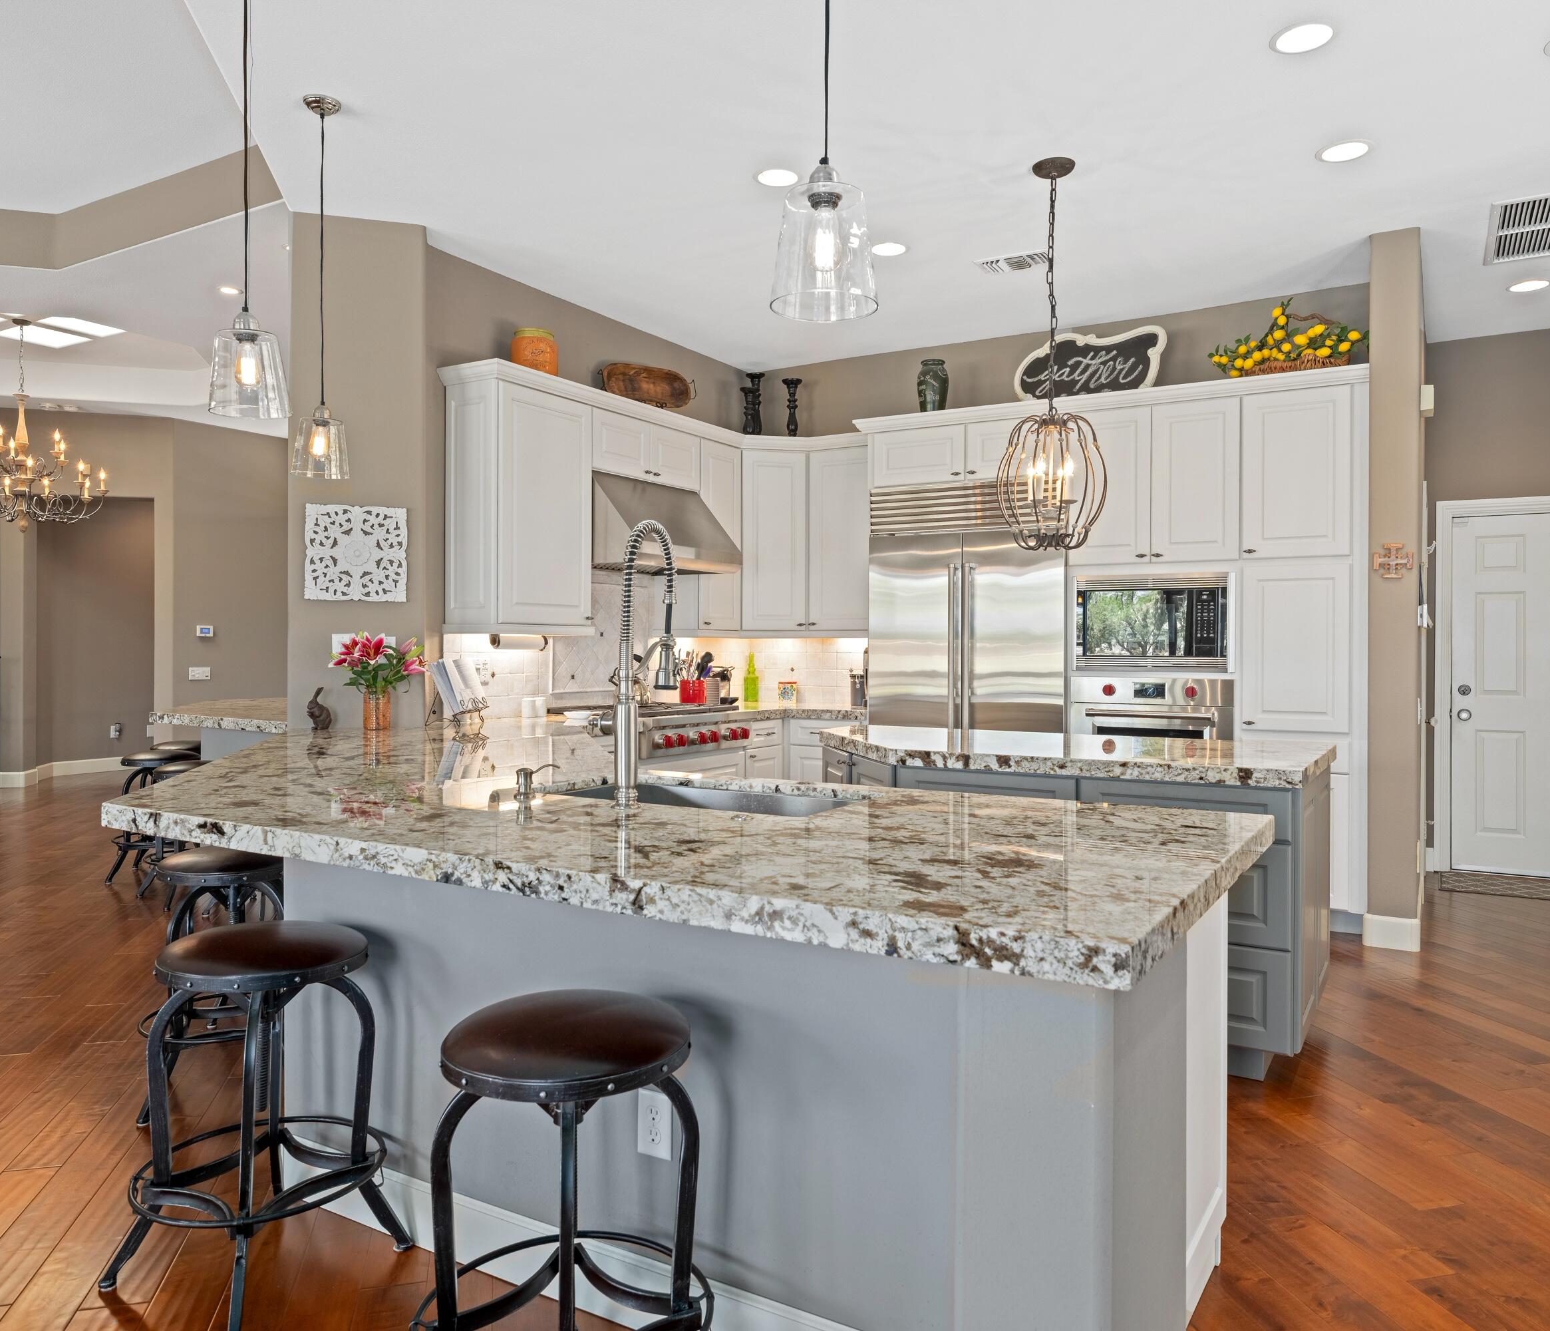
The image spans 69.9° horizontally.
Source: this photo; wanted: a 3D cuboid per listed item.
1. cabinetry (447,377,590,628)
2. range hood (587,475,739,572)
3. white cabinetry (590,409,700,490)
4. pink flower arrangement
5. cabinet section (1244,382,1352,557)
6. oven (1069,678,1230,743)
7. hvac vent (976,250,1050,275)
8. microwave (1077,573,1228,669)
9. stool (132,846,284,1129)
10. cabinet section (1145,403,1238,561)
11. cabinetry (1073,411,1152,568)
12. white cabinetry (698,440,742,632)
[{"bbox_3d":[-1.171,-0.692,5.113,0.340,1.075,0.620,1,1,31],"label":"cabinetry"},{"bbox_3d":[-0.687,-0.740,5.787,0.630,0.440,0.930,1,1,31],"label":"range hood"},{"bbox_3d":[-0.784,-1.112,5.868,0.320,0.310,0.915,0,1,31],"label":"white cabinetry"},{"bbox_3d":[-1.653,-0.003,4.620,0.400,0.265,0.330,0,0,-14],"label":"pink flower arrangement"},{"bbox_3d":[2.492,-0.861,5.226,0.447,0.740,0.560,1,1,30],"label":"cabinet section"},{"bbox_3d":[1.950,0.421,5.579,0.757,0.715,0.600,0,1,31],"label":"oven"},{"bbox_3d":[1.126,-1.856,5.125,0.365,0.025,0.225,0,1,31],"label":"hvac vent"},{"bbox_3d":[1.900,-0.205,5.502,0.720,0.475,0.420,1,1,31],"label":"microwave"},{"bbox_3d":[-1.548,0.884,3.179,0.480,0.660,0.480,0,1,-14],"label":"stool"},{"bbox_3d":[2.121,-0.863,5.445,0.396,0.743,0.560,1,1,30],"label":"cabinet section"},{"bbox_3d":[1.758,-0.858,5.593,0.380,0.745,0.480,1,1,31],"label":"cabinetry"},{"bbox_3d":[-0.443,-0.737,6.442,0.320,1.070,0.420,0,1,31],"label":"white cabinetry"}]

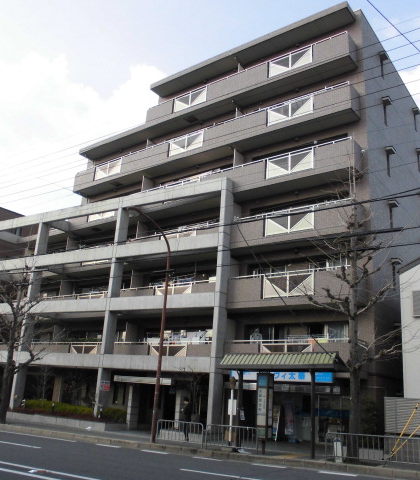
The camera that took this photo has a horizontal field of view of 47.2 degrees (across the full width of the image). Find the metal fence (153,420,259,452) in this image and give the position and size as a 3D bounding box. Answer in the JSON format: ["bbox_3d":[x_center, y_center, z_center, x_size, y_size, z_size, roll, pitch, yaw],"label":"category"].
[{"bbox_3d":[-0.195,6.936,16.961,4.150,0.800,0.060,-6,-19,30],"label":"metal fence"}]

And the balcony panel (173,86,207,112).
[{"bbox_3d":[-1.183,-8.549,29.494,2.580,1.030,0.070,-9,-21,36],"label":"balcony panel"}]

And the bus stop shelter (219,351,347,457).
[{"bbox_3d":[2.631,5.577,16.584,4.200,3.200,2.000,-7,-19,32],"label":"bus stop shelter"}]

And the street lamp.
[{"bbox_3d":[-2.578,3.087,17.673,0.350,8.360,2.810,-7,-19,32],"label":"street lamp"}]

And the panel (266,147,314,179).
[{"bbox_3d":[3.959,-3.745,23.775,2.580,1.030,0.070,-9,-21,36],"label":"panel"}]

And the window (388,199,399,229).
[{"bbox_3d":[8.979,-1.217,23.398,0.350,1.400,0.620,-9,-20,36],"label":"window"}]

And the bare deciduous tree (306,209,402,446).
[{"bbox_3d":[4.810,2.825,16.208,3.200,8.500,3.000,-7,-19,32],"label":"bare deciduous tree"}]

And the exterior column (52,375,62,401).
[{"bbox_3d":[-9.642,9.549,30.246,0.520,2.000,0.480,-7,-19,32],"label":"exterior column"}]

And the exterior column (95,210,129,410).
[{"bbox_3d":[-5.112,3.637,25.329,0.350,11.050,0.620,-7,-19,32],"label":"exterior column"}]

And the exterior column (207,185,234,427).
[{"bbox_3d":[0.528,2.797,23.233,0.270,12.050,0.720,-7,-19,31],"label":"exterior column"}]

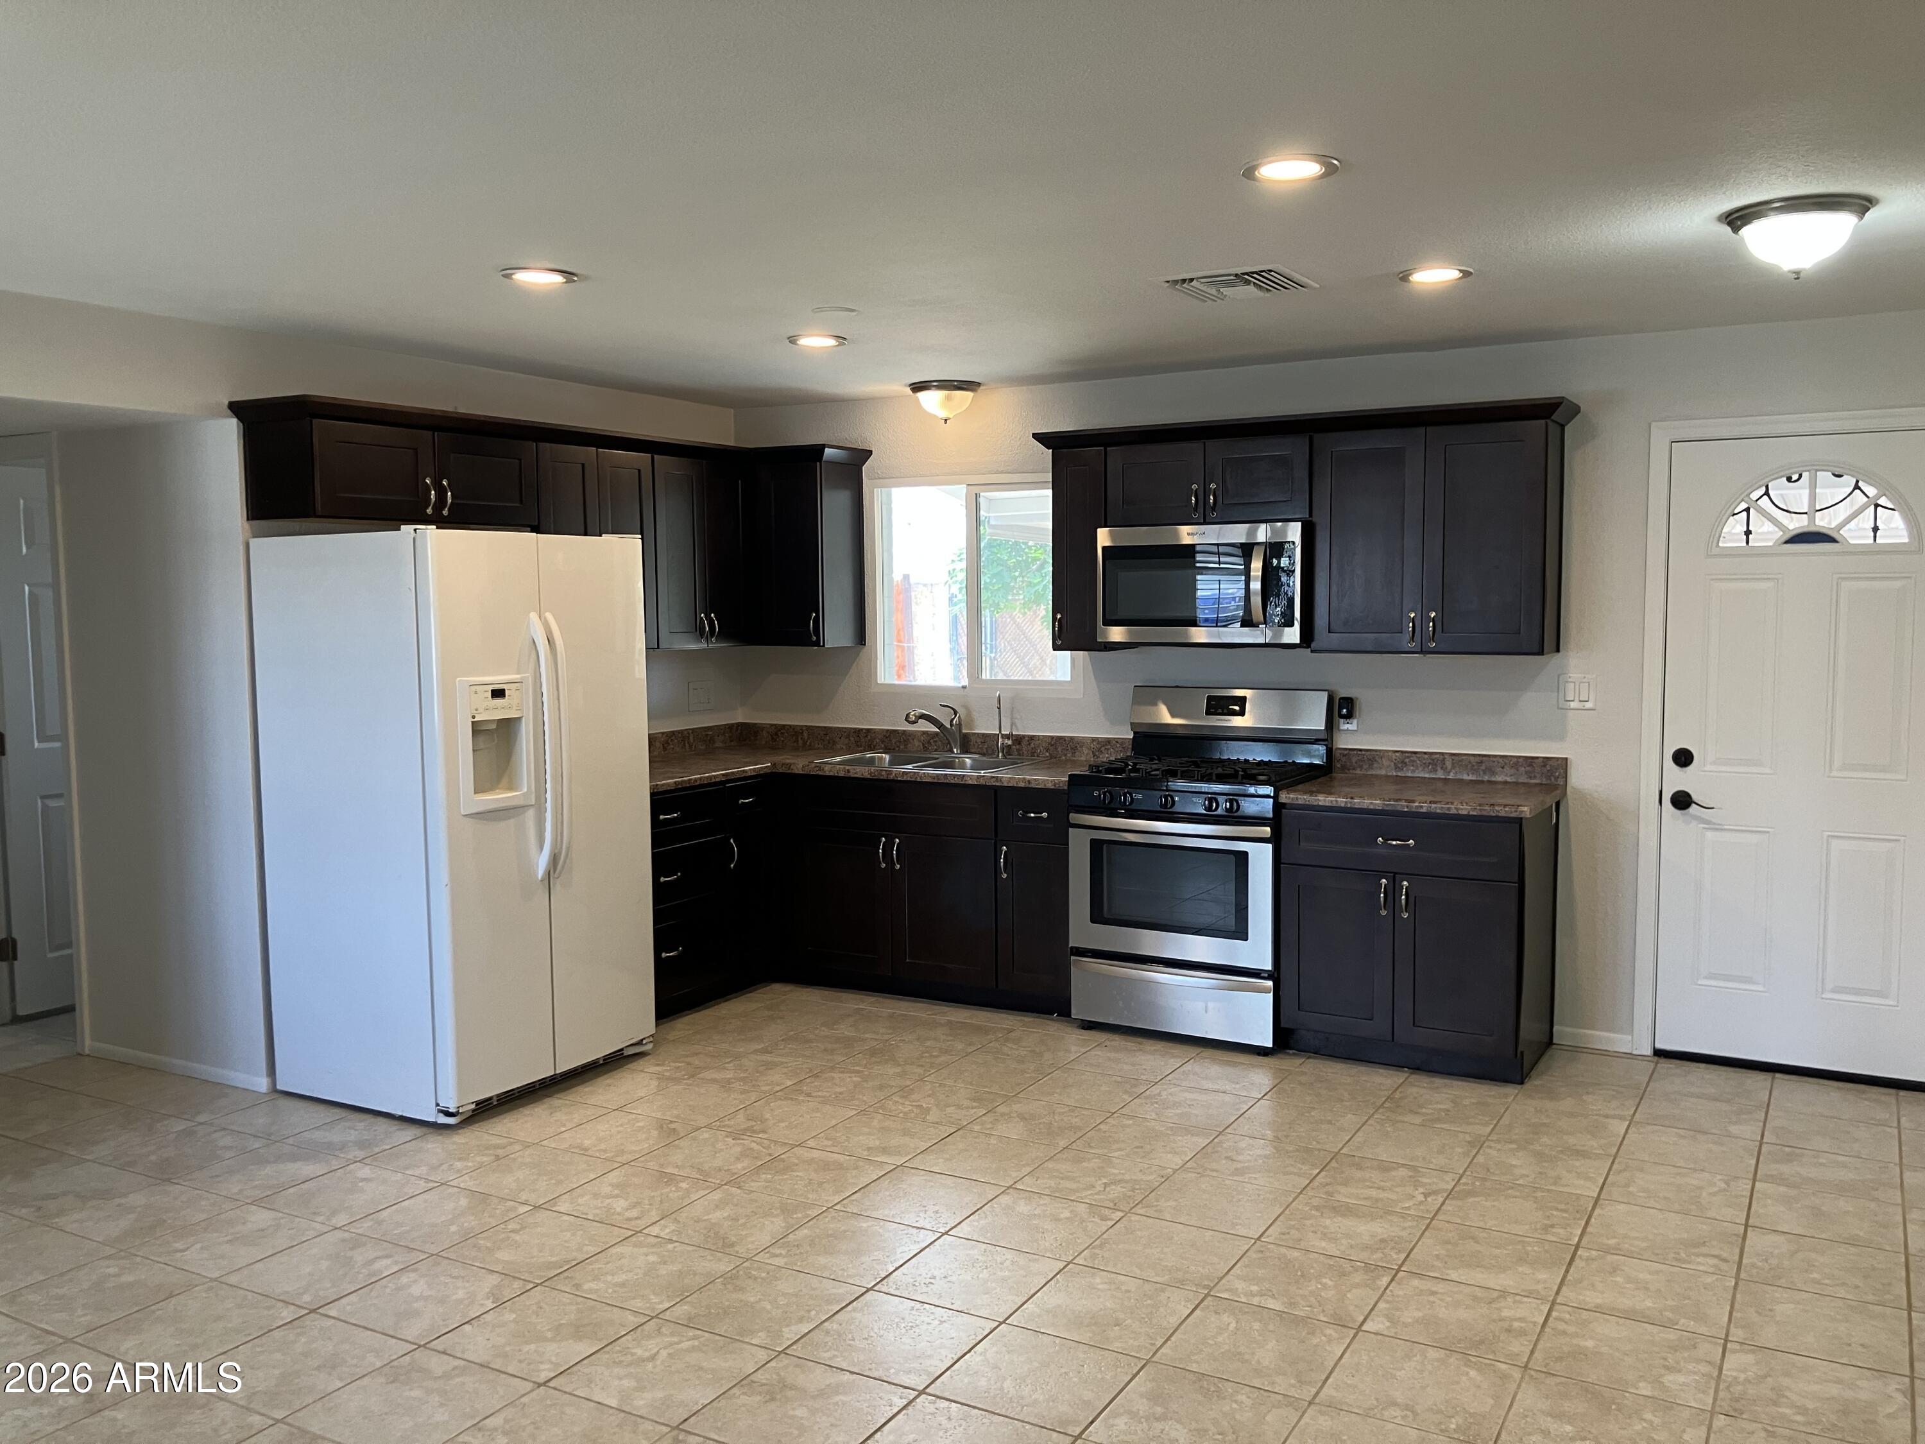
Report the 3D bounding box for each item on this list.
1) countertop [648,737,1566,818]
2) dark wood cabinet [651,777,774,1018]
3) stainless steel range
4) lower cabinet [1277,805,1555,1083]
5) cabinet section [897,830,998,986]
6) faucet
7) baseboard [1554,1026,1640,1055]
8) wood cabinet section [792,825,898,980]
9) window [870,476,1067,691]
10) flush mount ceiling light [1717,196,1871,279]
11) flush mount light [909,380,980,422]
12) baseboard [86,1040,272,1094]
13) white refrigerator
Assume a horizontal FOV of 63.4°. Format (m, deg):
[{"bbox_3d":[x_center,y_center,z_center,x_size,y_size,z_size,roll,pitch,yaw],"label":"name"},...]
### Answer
[{"bbox_3d":[0.149,0.186,5.559,3.548,0.133,1.550,2,5,30],"label":"countertop"},{"bbox_3d":[-1.272,0.664,6.065,0.612,0.875,0.940,2,5,30],"label":"dark wood cabinet"},{"bbox_3d":[0.862,0.500,5.612,0.762,1.208,0.683,2,5,30],"label":"stainless steel range"},{"bbox_3d":[1.550,0.690,5.269,0.766,0.872,0.645,2,5,30],"label":"lower cabinet"},{"bbox_3d":[-0.068,0.703,5.847,0.454,0.548,0.023,2,5,30],"label":"cabinet section"},{"bbox_3d":[-0.115,0.037,6.387,0.255,0.212,0.060,-3,5,-28],"label":"faucet"},{"bbox_3d":[2.153,1.087,5.320,0.261,0.062,0.013,2,5,30],"label":"baseboard"},{"bbox_3d":[-0.462,0.688,6.075,0.451,0.548,0.023,2,5,30],"label":"wood cabinet section"},{"bbox_3d":[0.047,-0.573,6.470,0.985,0.888,0.080,2,5,30],"label":"window"},{"bbox_3d":[1.834,-1.049,3.427,0.311,0.151,0.311,2,5,30],"label":"flush mount ceiling light"},{"bbox_3d":[-0.067,-1.253,6.145,0.287,0.156,0.287,-1,5,0],"label":"flush mount light"},{"bbox_3d":[-2.660,1.154,5.266,0.982,0.057,0.014,2,5,30],"label":"baseboard"},{"bbox_3d":[-1.637,0.286,5.161,0.855,1.785,0.906,2,5,29],"label":"white refrigerator"}]

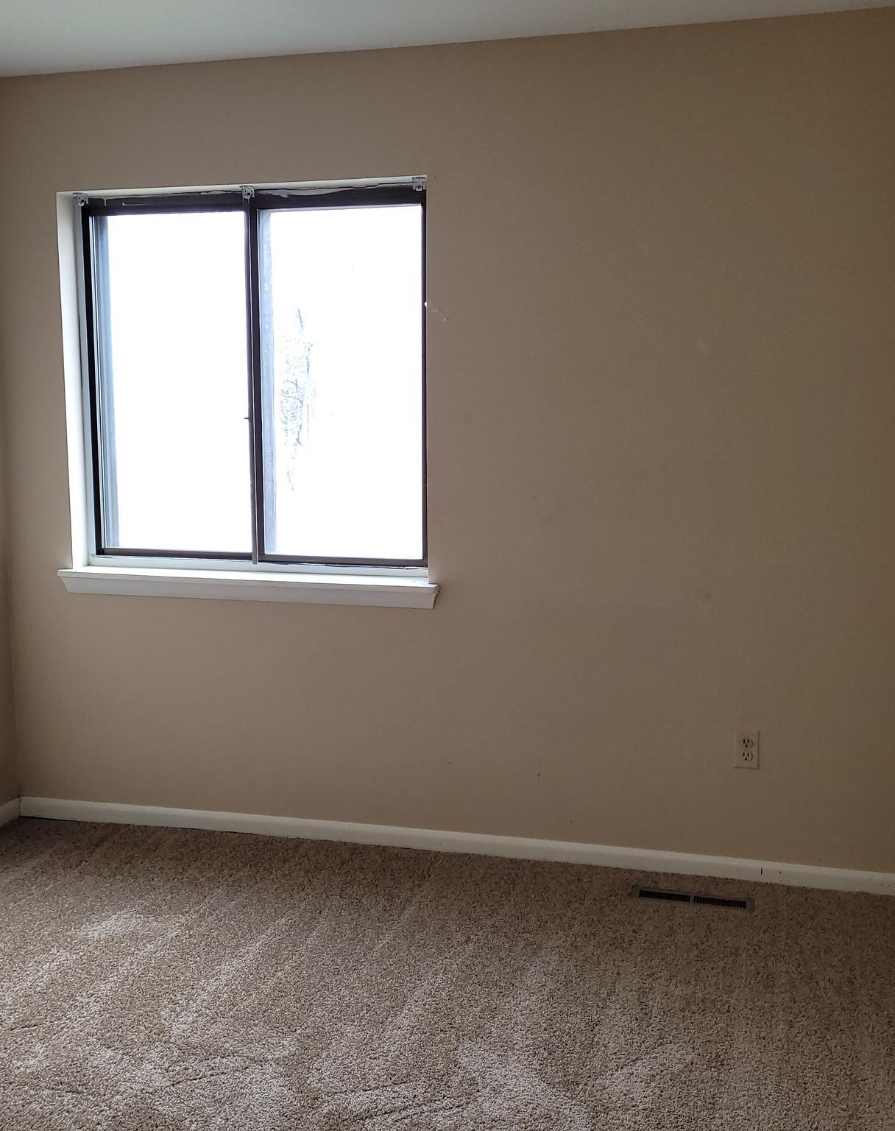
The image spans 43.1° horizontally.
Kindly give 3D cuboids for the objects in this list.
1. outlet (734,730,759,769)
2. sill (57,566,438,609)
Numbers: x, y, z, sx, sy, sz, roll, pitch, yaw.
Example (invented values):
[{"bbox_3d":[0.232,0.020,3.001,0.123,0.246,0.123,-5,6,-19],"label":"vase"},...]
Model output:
[{"bbox_3d":[0.866,0.535,3.272,0.071,0.115,0.010,2,8,14],"label":"outlet"},{"bbox_3d":[-0.639,0.070,3.622,1.290,0.080,0.120,2,8,14],"label":"sill"}]

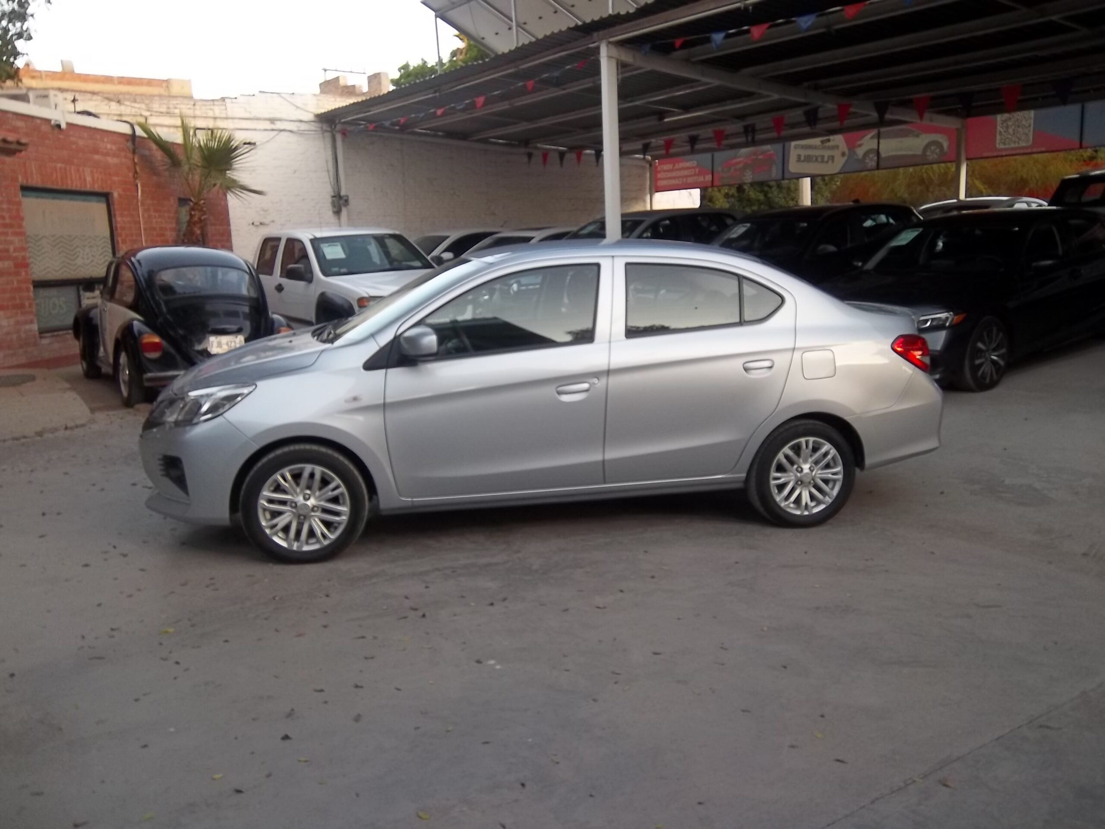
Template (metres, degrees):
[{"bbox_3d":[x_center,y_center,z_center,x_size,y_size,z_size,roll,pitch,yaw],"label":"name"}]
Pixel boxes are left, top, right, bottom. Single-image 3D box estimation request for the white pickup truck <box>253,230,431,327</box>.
[{"bbox_3d":[-2.778,-1.582,11.884,1.740,1.680,5.200,-9,13,-34],"label":"white pickup truck"}]

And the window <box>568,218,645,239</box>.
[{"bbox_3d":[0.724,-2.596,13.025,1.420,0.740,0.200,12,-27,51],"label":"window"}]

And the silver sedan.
[{"bbox_3d":[-0.006,-0.235,5.140,4.305,1.510,1.670,-3,11,-12],"label":"silver sedan"}]

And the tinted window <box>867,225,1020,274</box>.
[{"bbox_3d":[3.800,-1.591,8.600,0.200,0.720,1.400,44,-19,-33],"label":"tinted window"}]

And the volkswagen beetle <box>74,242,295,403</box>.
[{"bbox_3d":[-4.010,-1.045,9.490,1.550,1.500,4.060,-9,13,-34],"label":"volkswagen beetle"}]

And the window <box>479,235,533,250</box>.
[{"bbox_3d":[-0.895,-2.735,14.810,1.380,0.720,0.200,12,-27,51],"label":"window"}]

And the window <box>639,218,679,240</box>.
[{"bbox_3d":[1.621,-2.641,12.854,0.900,0.420,0.100,-10,-4,-37],"label":"window"}]

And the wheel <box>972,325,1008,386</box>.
[{"bbox_3d":[3.570,-0.499,7.409,0.480,0.480,0.180,-9,13,-33],"label":"wheel"}]

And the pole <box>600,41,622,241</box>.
[{"bbox_3d":[0.709,-2.446,10.547,0.140,3.680,0.140,-10,14,-37],"label":"pole"}]

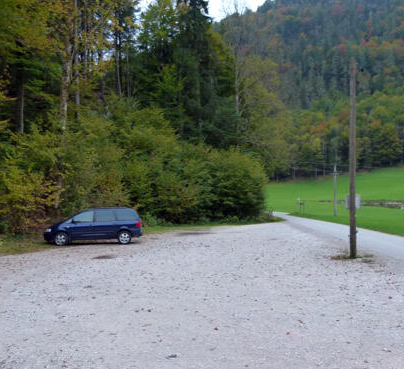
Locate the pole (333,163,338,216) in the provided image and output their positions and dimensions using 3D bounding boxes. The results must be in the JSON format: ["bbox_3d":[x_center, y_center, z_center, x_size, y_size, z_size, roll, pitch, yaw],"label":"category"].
[{"bbox_3d":[16.782,0.701,44.615,0.260,6.620,0.260,0,-2,0],"label":"pole"}]

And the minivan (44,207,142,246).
[{"bbox_3d":[-5.290,2.020,17.620,4.630,1.750,1.840,0,-2,-12],"label":"minivan"}]

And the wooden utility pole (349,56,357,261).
[{"bbox_3d":[5.334,-0.972,12.522,0.220,7.100,0.220,0,-2,0],"label":"wooden utility pole"}]

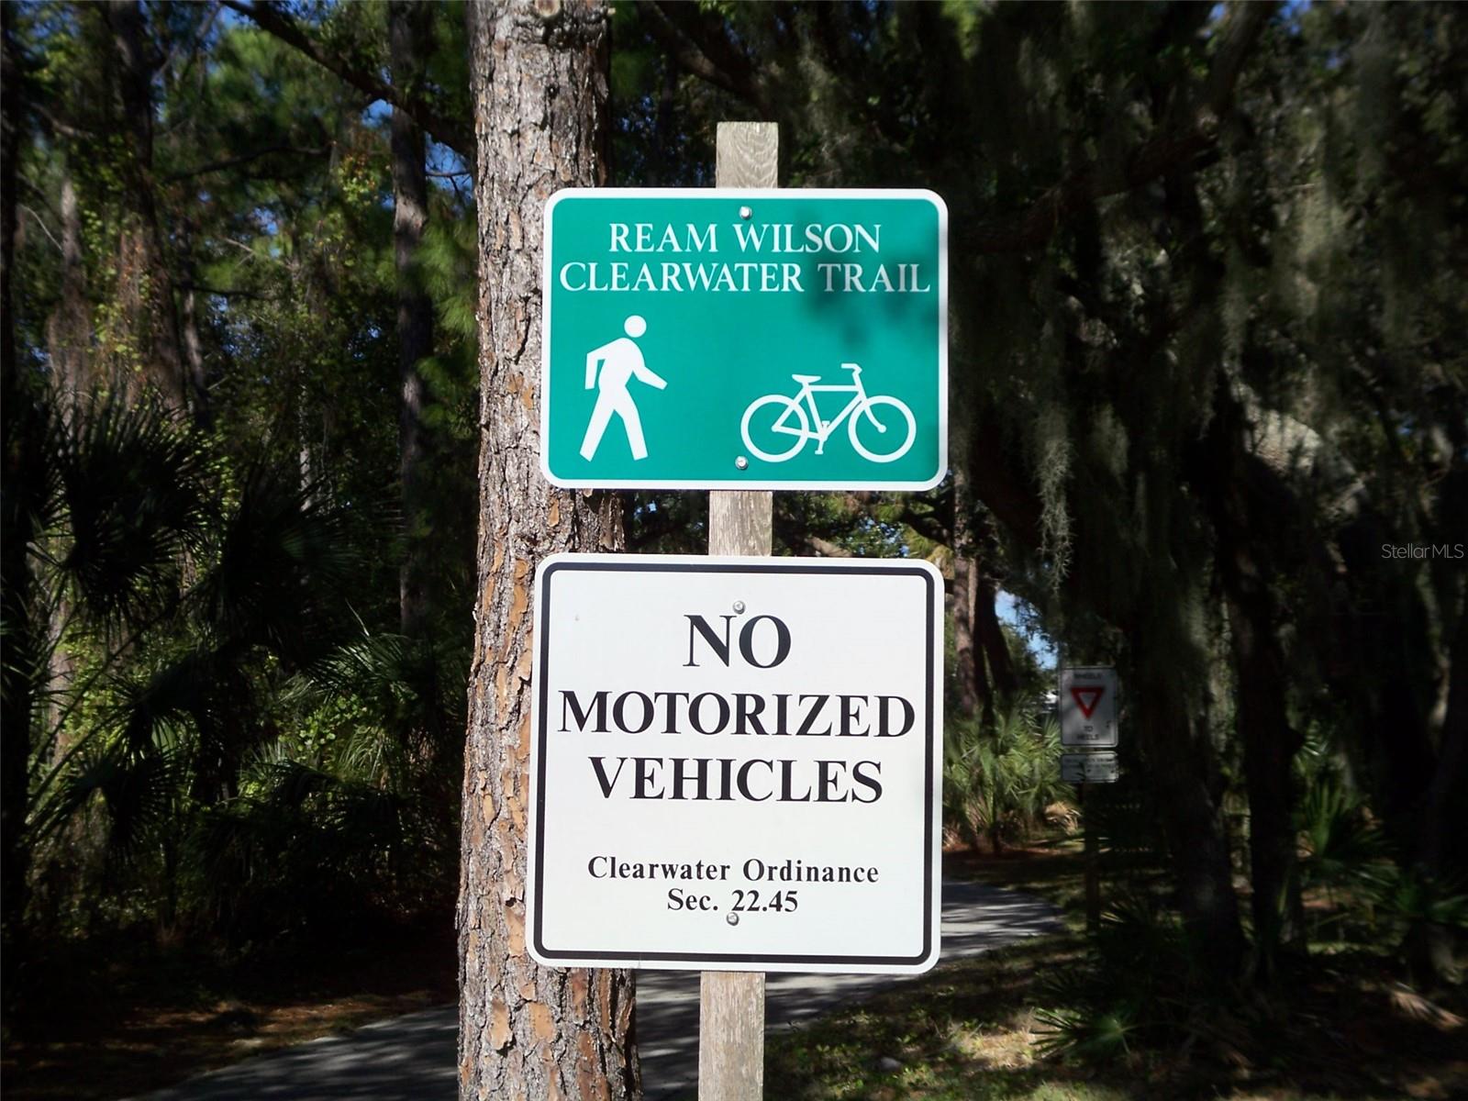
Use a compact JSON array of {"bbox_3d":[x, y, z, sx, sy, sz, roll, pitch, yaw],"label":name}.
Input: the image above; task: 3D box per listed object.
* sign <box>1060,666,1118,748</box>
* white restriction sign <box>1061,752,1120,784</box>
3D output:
[{"bbox_3d":[3.292,1.452,24.030,0.610,0.762,0.015,-3,-6,31],"label":"sign"},{"bbox_3d":[3.302,2.008,23.970,0.610,0.305,0.015,-3,-6,31],"label":"white restriction sign"}]

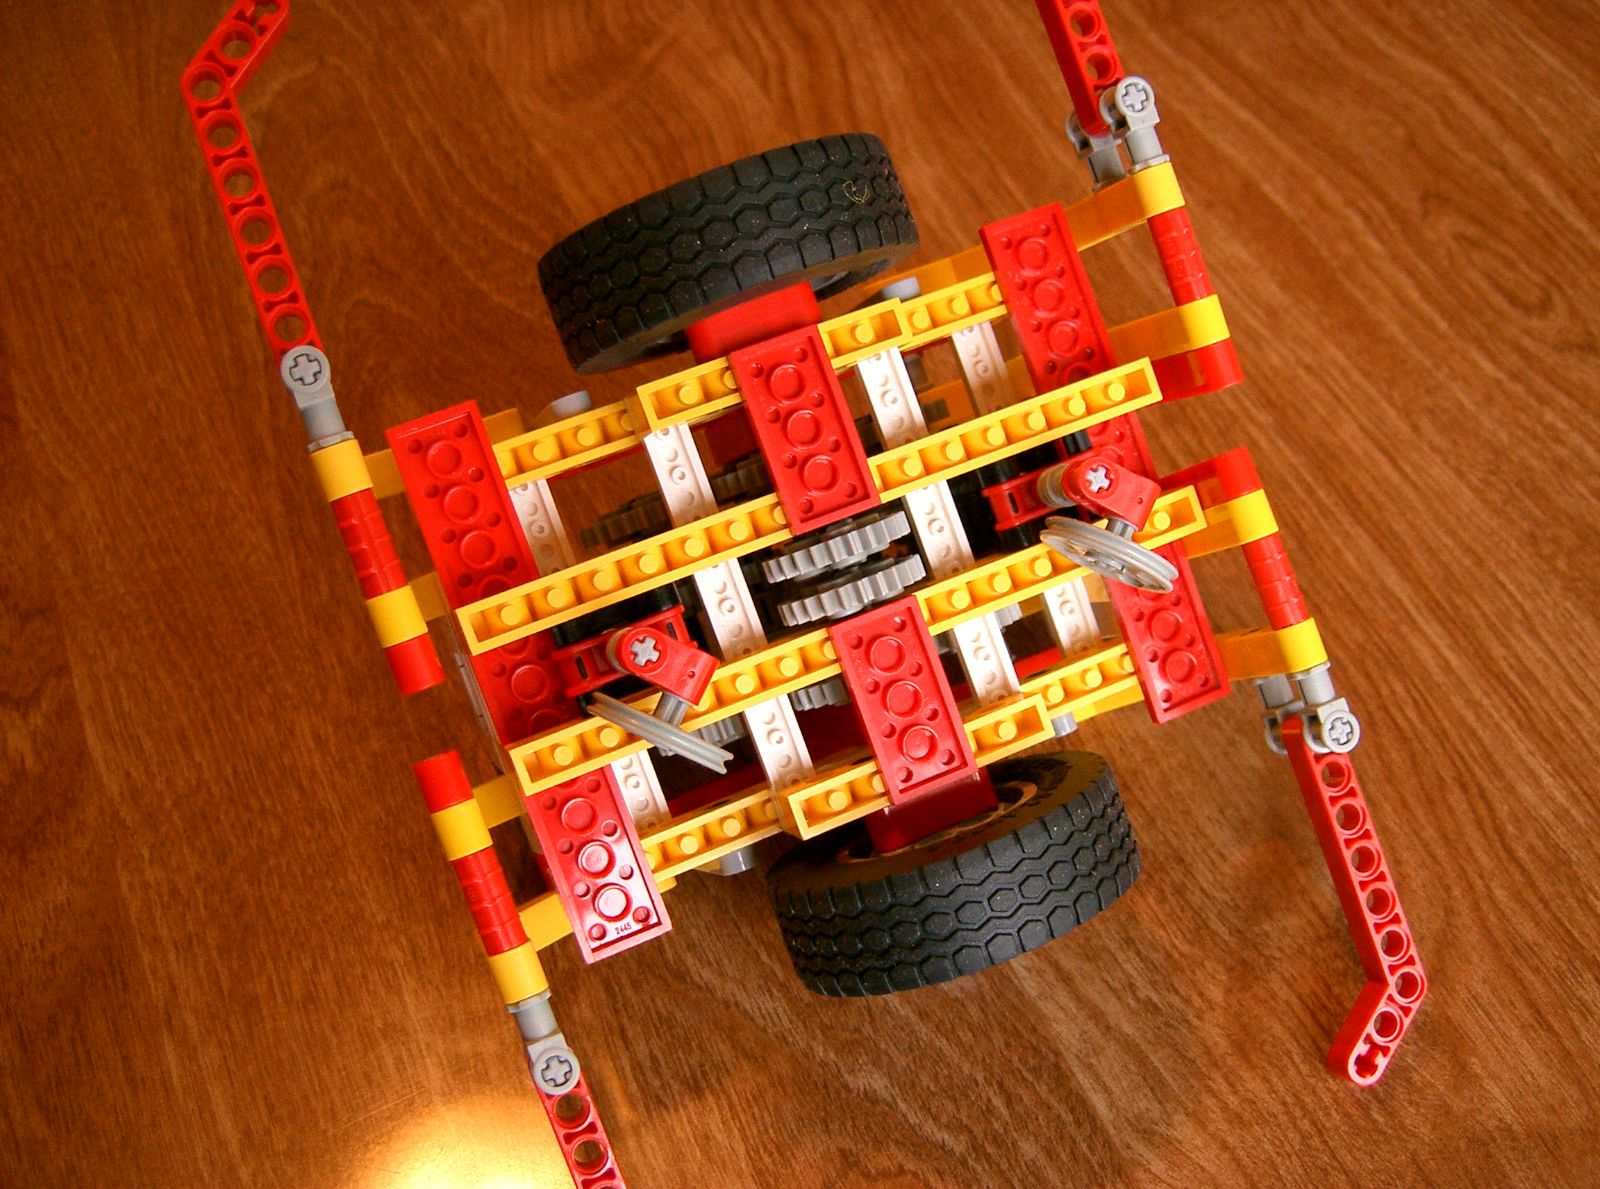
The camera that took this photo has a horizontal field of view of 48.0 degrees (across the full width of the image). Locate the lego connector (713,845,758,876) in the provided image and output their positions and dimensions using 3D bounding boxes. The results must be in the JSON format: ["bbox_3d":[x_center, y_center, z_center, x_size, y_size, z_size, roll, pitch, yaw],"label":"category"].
[{"bbox_3d":[-0.012,0.046,0.317,0.007,0.007,0.007,-21,93,-13],"label":"lego connector"}]

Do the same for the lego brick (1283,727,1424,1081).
[{"bbox_3d":[0.098,0.053,0.322,0.019,0.008,0.066,-13,92,-14],"label":"lego brick"}]

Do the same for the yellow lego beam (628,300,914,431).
[{"bbox_3d":[-0.005,-0.038,0.307,0.048,0.011,0.008,-21,93,-13],"label":"yellow lego beam"}]

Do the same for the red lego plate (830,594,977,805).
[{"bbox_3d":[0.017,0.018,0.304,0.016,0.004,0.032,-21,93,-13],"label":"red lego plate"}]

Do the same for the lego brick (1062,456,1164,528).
[{"bbox_3d":[0.052,-0.017,0.300,0.016,0.008,0.008,27,82,-11],"label":"lego brick"}]

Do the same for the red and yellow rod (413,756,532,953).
[{"bbox_3d":[-0.052,0.041,0.283,0.007,0.007,0.031,-21,93,-13],"label":"red and yellow rod"}]

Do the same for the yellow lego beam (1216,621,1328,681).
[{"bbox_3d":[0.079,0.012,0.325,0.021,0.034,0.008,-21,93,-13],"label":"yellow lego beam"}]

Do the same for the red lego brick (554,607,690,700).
[{"bbox_3d":[-0.029,0.009,0.300,0.024,0.008,0.008,-21,93,-13],"label":"red lego brick"}]

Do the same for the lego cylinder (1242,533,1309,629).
[{"bbox_3d":[0.083,-0.002,0.313,0.008,0.008,0.017,-21,93,-13],"label":"lego cylinder"}]

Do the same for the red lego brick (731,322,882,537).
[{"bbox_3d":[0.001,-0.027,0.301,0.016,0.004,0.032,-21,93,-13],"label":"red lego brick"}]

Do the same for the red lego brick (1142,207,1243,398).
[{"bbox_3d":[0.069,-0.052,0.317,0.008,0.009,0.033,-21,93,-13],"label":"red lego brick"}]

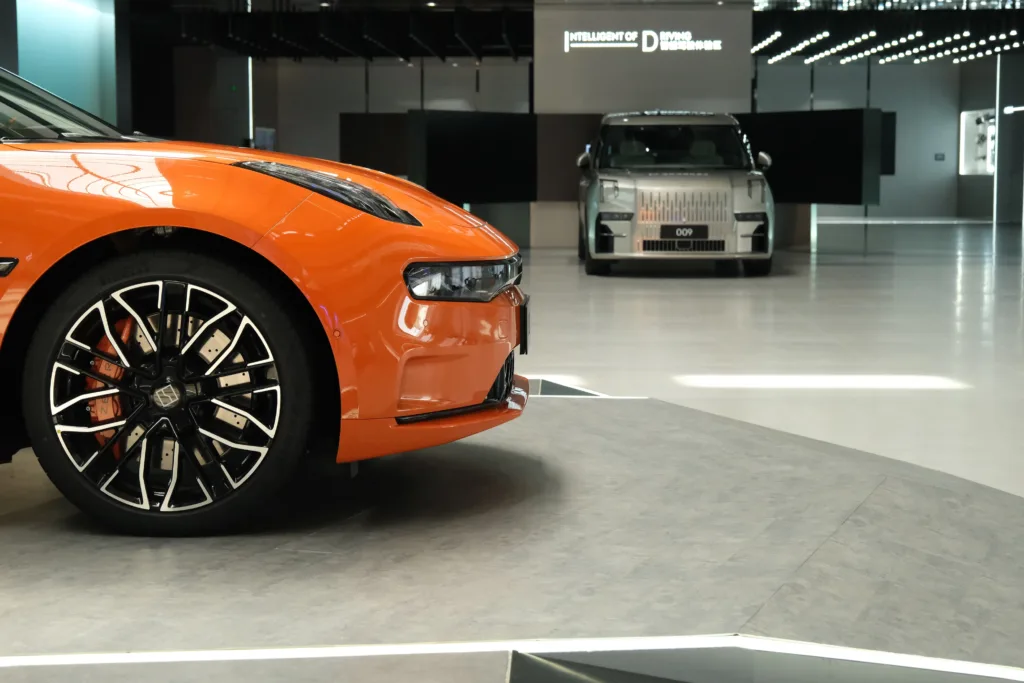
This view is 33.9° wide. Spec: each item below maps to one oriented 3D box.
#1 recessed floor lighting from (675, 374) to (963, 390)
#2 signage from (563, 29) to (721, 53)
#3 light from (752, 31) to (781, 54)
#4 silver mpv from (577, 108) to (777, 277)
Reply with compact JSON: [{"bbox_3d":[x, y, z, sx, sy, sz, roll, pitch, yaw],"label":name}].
[{"bbox_3d":[1.649,0.226,9.006,1.500,0.020,0.600,0,6,1],"label":"recessed floor lighting"},{"bbox_3d":[1.901,-4.335,24.238,2.270,0.310,0.050,0,6,1],"label":"signage"},{"bbox_3d":[4.346,-5.251,30.281,0.110,0.100,7.100,0,6,1],"label":"light"},{"bbox_3d":[1.842,-1.812,19.772,2.120,1.840,5.200,0,6,1],"label":"silver mpv"}]

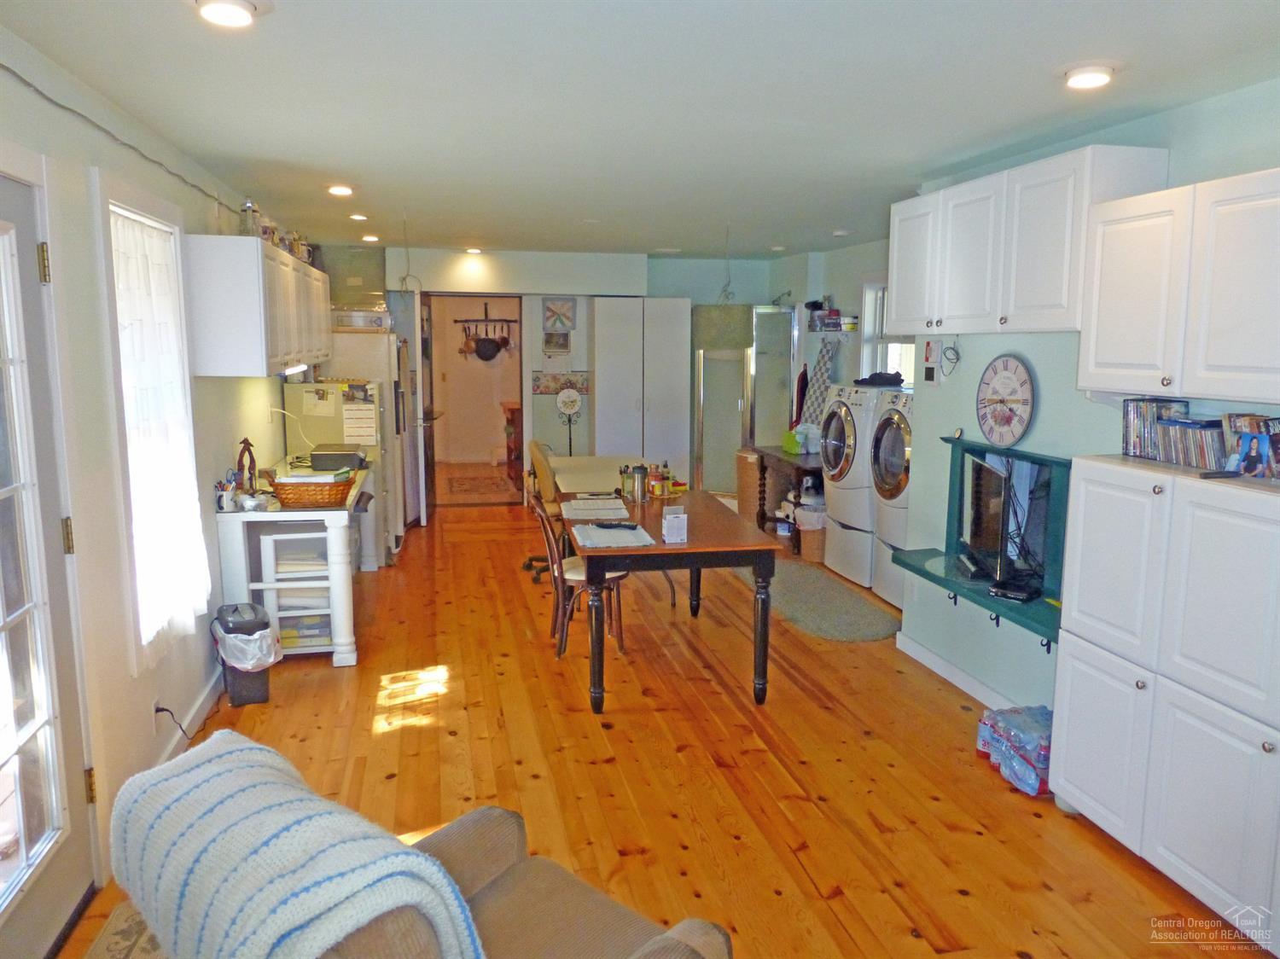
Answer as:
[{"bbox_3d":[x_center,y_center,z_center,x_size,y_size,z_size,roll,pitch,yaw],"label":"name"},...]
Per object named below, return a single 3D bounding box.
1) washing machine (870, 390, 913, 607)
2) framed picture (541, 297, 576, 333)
[{"bbox_3d":[1.971,0.129,5.545,0.791,1.311,0.686,-2,9,-13],"label":"washing machine"},{"bbox_3d":[-0.782,-1.600,8.618,0.341,0.320,0.020,-2,9,-13],"label":"framed picture"}]

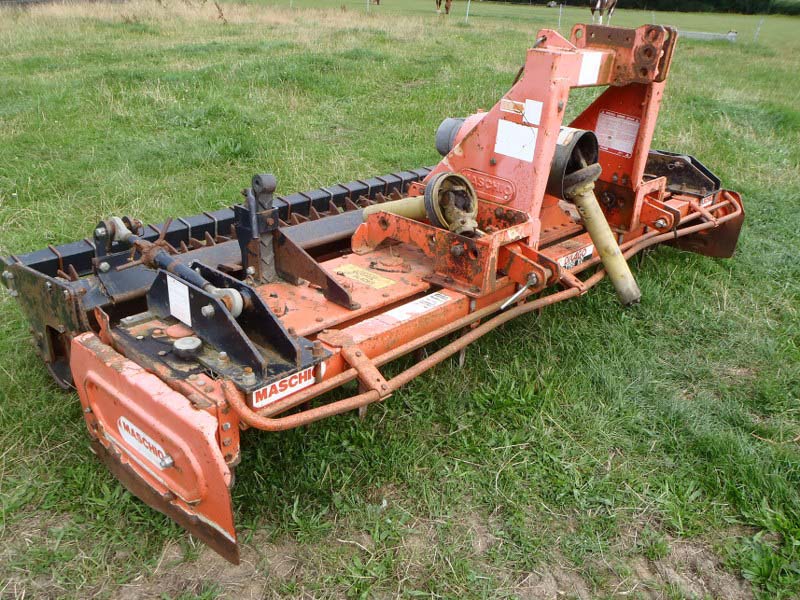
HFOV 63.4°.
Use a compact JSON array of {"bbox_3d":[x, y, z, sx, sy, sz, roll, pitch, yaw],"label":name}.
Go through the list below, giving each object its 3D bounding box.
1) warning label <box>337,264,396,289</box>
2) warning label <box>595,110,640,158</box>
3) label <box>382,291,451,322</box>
[{"bbox_3d":[-0.116,-0.077,2.102,0.211,0.004,0.085,24,32,39],"label":"warning label"},{"bbox_3d":[0.878,-0.676,2.632,0.177,0.157,0.004,28,35,36],"label":"warning label"},{"bbox_3d":[0.055,0.018,1.907,0.069,0.004,0.240,24,32,39],"label":"label"}]

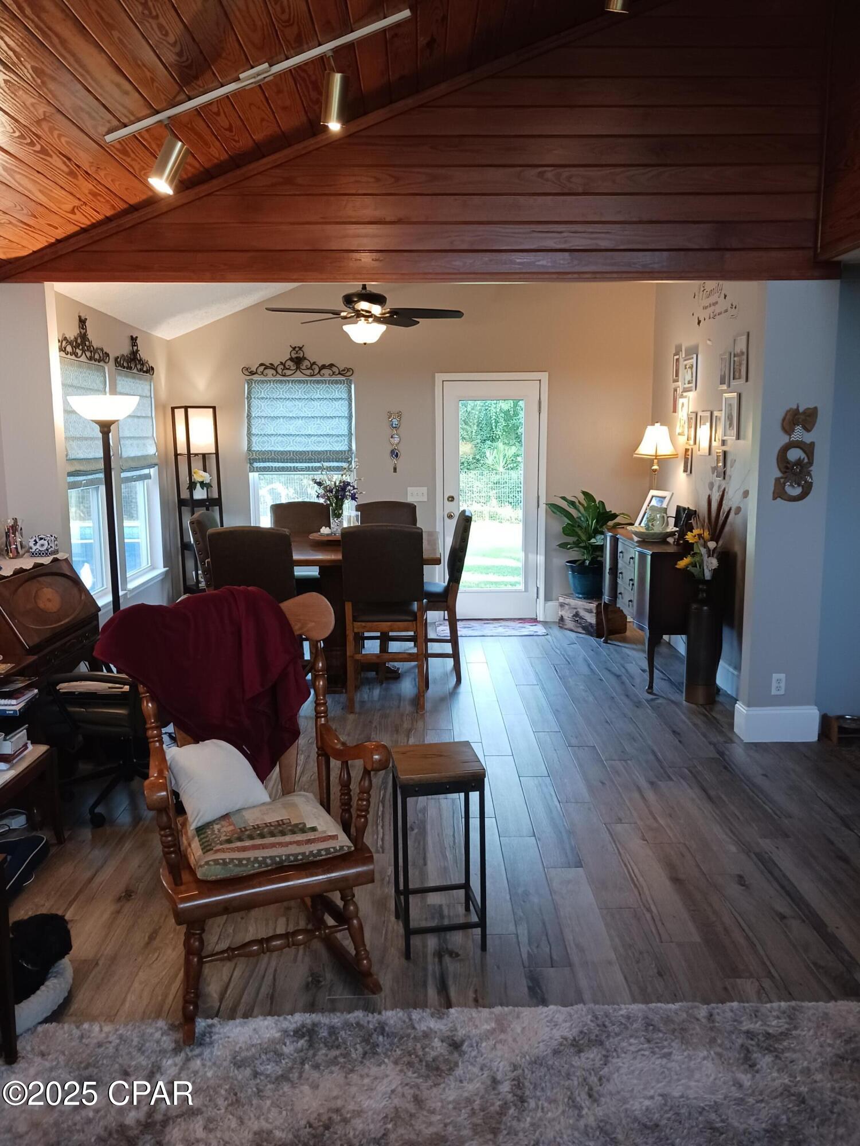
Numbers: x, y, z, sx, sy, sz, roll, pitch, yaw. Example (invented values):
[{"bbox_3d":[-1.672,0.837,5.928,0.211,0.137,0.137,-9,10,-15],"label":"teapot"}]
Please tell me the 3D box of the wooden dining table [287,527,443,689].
[{"bbox_3d":[-0.612,0.255,5.926,1.350,0.900,1.400,0,9,0],"label":"wooden dining table"}]

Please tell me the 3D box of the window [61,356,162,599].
[{"bbox_3d":[-2.163,-0.641,6.192,0.110,1.530,1.860,0,9,0],"label":"window"}]

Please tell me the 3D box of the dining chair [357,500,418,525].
[{"bbox_3d":[-0.305,0.049,6.417,0.452,1.085,0.603,0,8,0],"label":"dining chair"}]

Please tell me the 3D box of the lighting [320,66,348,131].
[{"bbox_3d":[-0.348,-1.731,3.265,0.099,0.201,0.099,0,8,0],"label":"lighting"}]

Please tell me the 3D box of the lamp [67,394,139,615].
[{"bbox_3d":[-1.698,-0.035,4.818,0.370,1.829,0.370,0,9,0],"label":"lamp"}]

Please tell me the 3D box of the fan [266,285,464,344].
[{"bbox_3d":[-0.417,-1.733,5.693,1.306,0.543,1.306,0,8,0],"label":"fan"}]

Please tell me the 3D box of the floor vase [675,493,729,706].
[{"bbox_3d":[1.624,0.146,5.327,0.280,1.270,0.250,0,9,0],"label":"floor vase"}]

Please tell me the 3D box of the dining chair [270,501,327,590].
[{"bbox_3d":[-0.933,0.052,6.569,0.480,1.110,0.560,-1,9,-7],"label":"dining chair"}]

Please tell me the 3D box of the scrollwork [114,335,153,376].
[{"bbox_3d":[-2.138,-1.614,6.549,0.035,0.260,0.910,0,9,0],"label":"scrollwork"}]

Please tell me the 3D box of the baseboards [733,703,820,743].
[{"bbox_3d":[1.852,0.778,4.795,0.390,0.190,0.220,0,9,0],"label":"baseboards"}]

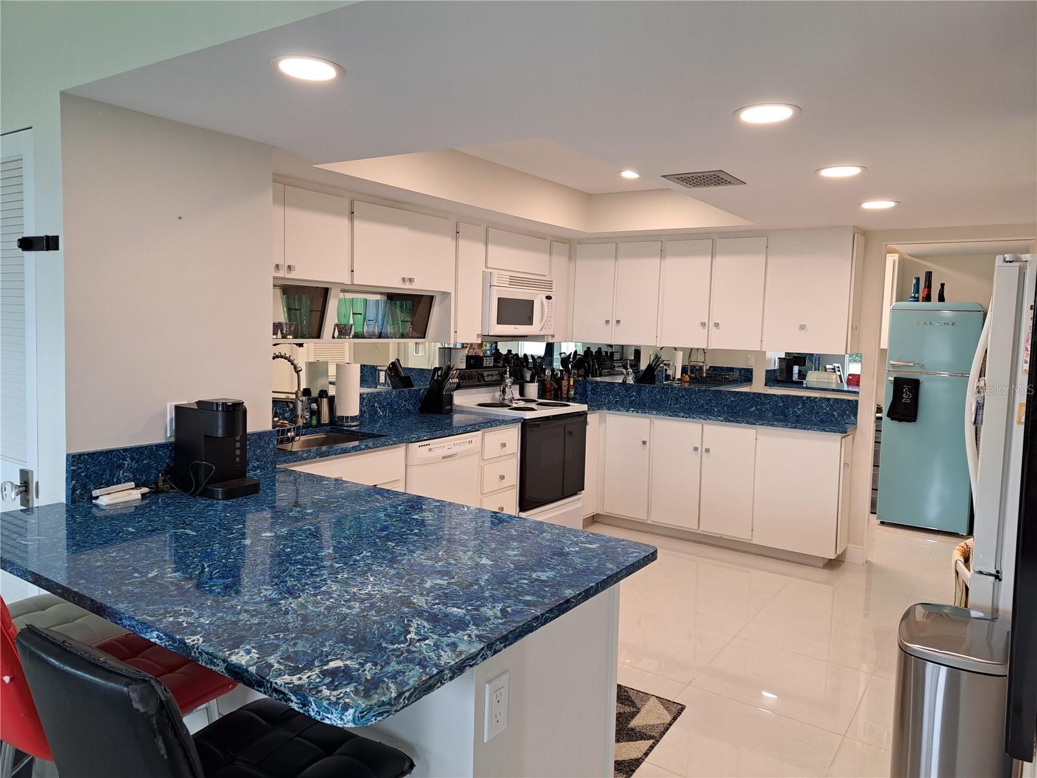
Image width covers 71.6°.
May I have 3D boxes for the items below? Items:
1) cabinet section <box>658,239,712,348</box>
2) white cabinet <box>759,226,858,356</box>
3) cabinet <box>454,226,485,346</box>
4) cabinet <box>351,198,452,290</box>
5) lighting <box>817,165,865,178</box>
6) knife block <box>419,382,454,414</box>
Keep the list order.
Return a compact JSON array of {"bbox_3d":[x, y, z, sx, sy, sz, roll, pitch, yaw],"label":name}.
[{"bbox_3d":[1.235,-0.659,5.075,0.372,0.733,0.330,5,6,35],"label":"cabinet section"},{"bbox_3d":[1.927,-0.631,4.713,0.520,0.779,0.377,5,6,34],"label":"white cabinet"},{"bbox_3d":[-0.425,-0.658,4.536,0.316,0.725,0.282,5,6,35],"label":"cabinet"},{"bbox_3d":[-0.758,-0.780,4.087,0.353,0.422,0.810,5,6,34],"label":"cabinet"},{"bbox_3d":[1.253,-0.846,2.790,0.176,0.025,0.176,5,6,35],"label":"lighting"},{"bbox_3d":[-0.520,0.047,4.586,0.198,0.215,0.087,5,6,34],"label":"knife block"}]

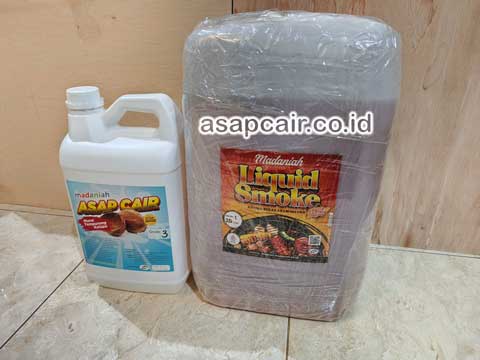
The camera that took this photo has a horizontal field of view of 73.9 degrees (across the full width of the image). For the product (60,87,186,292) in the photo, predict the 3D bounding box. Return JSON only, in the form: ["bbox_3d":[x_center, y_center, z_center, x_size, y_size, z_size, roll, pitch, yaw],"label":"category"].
[{"bbox_3d":[-0.180,0.024,0.524,0.181,0.326,0.103,4,25,8],"label":"product"}]

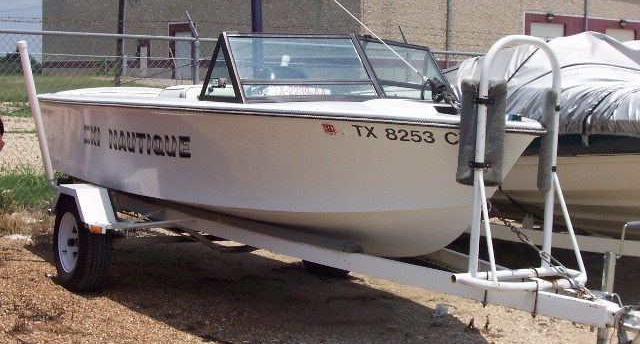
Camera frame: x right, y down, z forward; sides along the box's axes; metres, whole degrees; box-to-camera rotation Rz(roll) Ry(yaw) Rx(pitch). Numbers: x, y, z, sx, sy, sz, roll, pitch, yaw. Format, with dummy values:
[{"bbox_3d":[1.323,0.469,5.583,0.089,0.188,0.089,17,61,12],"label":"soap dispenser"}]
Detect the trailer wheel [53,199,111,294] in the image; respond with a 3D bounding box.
[{"bbox_3d":[-1.643,0.487,7.276,0.209,0.680,0.680,0,5,-32],"label":"trailer wheel"}]

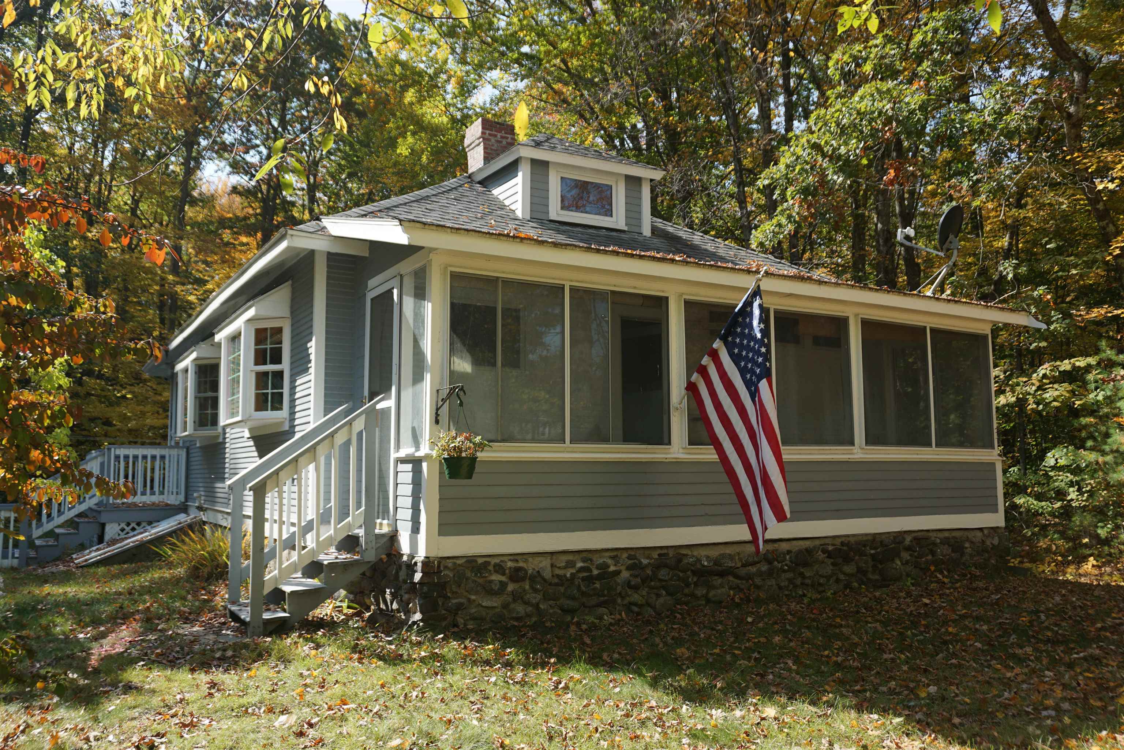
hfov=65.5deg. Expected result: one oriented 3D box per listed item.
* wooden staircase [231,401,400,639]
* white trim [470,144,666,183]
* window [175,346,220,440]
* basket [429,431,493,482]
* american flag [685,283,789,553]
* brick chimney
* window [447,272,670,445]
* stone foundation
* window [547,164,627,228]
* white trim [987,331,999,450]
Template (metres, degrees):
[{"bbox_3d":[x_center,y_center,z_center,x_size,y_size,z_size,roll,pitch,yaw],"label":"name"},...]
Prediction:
[{"bbox_3d":[-2.128,1.093,7.164,1.038,1.834,0.982,4,-7,-31],"label":"wooden staircase"},{"bbox_3d":[0.077,-2.650,12.033,2.234,0.157,1.369,4,-7,-31],"label":"white trim"},{"bbox_3d":[-5.359,0.391,12.797,0.380,1.146,1.900,4,-7,-31],"label":"window"},{"bbox_3d":[-0.740,0.581,6.348,0.420,0.360,0.400,0,-6,0],"label":"basket"},{"bbox_3d":[1.443,0.362,7.322,0.280,2.146,1.169,4,-7,-31],"label":"american flag"},{"bbox_3d":[-1.132,-3.563,13.976,0.596,0.819,0.583,4,-7,-31],"label":"brick chimney"},{"bbox_3d":[0.029,-0.091,7.391,2.178,1.336,0.085,4,-7,-31],"label":"window"},{"bbox_3d":[1.608,1.927,9.172,7.271,0.550,1.841,4,-7,-31],"label":"stone foundation"},{"bbox_3d":[0.369,-2.350,11.517,1.205,0.766,0.079,4,-7,-31],"label":"window"},{"bbox_3d":[5.108,0.176,10.431,0.069,1.461,0.085,4,-7,-31],"label":"white trim"}]

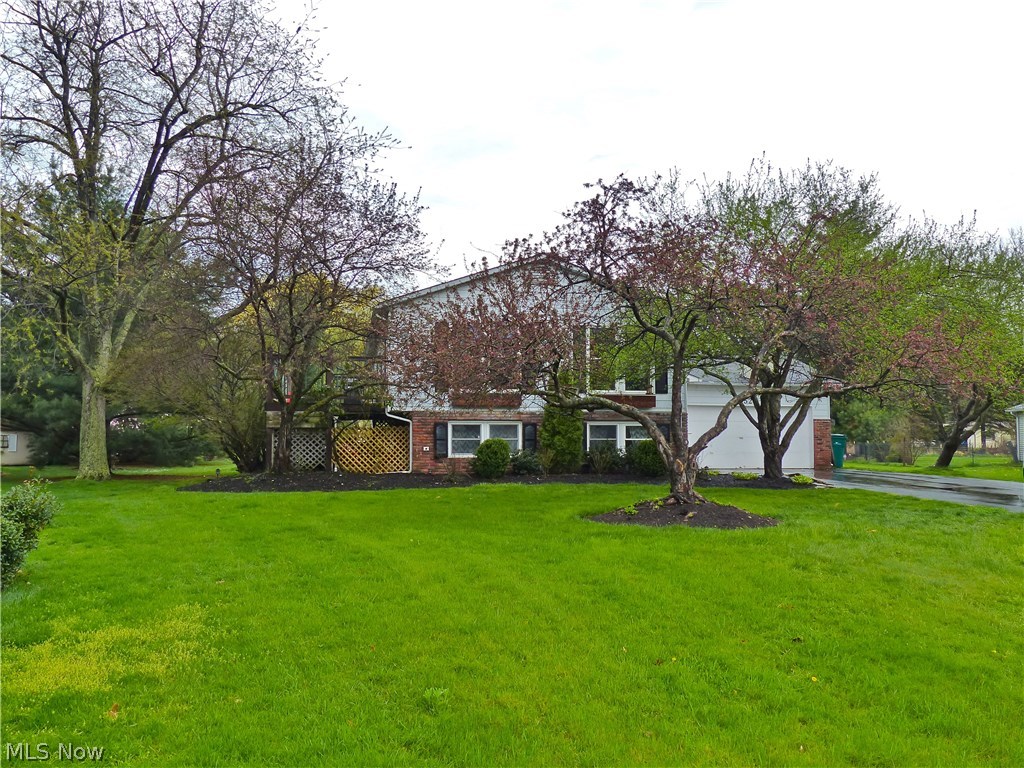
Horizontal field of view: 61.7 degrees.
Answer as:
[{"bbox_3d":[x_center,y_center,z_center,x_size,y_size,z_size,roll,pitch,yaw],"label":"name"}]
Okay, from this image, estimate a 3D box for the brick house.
[{"bbox_3d":[3.336,-0.131,29.212,15.648,5.838,13.000,0,-3,-8],"label":"brick house"}]

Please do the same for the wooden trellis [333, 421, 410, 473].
[{"bbox_3d":[-3.628,1.672,22.150,1.920,1.280,0.080,0,-3,-8],"label":"wooden trellis"}]

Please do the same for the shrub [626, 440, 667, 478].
[{"bbox_3d":[3.493,1.934,22.200,1.050,0.940,1.000,0,-3,-8],"label":"shrub"}]

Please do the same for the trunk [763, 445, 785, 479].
[{"bbox_3d":[6.963,2.073,22.800,0.550,0.930,0.520,0,-3,-8],"label":"trunk"}]

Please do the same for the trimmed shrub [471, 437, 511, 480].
[{"bbox_3d":[-0.529,1.876,21.600,0.980,0.980,0.950,0,-3,-8],"label":"trimmed shrub"}]

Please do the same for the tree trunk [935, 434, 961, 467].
[{"bbox_3d":[14.823,2.289,29.200,0.820,1.120,0.600,0,-3,-8],"label":"tree trunk"}]

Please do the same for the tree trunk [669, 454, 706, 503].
[{"bbox_3d":[2.897,1.572,14.200,0.620,0.820,0.550,0,-3,-8],"label":"tree trunk"}]

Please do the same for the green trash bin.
[{"bbox_3d":[11.244,2.338,29.500,0.620,1.150,0.720,0,-3,-8],"label":"green trash bin"}]

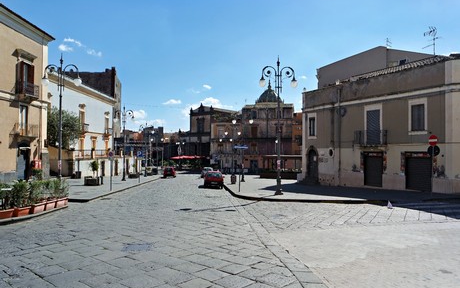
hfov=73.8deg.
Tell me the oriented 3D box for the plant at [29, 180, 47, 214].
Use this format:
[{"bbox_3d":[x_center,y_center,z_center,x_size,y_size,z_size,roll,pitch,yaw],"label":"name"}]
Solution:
[{"bbox_3d":[-8.000,2.152,12.783,0.440,1.320,0.720,0,-3,6],"label":"plant"}]

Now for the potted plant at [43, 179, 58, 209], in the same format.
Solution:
[{"bbox_3d":[-7.950,2.223,13.582,0.440,1.280,0.720,0,-3,6],"label":"potted plant"}]

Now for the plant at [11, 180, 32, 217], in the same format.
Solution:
[{"bbox_3d":[-8.150,2.071,11.984,0.440,1.380,0.720,0,-3,6],"label":"plant"}]

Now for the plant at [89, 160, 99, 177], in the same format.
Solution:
[{"bbox_3d":[-12.456,2.233,28.040,0.800,1.600,0.800,0,-3,0],"label":"plant"}]

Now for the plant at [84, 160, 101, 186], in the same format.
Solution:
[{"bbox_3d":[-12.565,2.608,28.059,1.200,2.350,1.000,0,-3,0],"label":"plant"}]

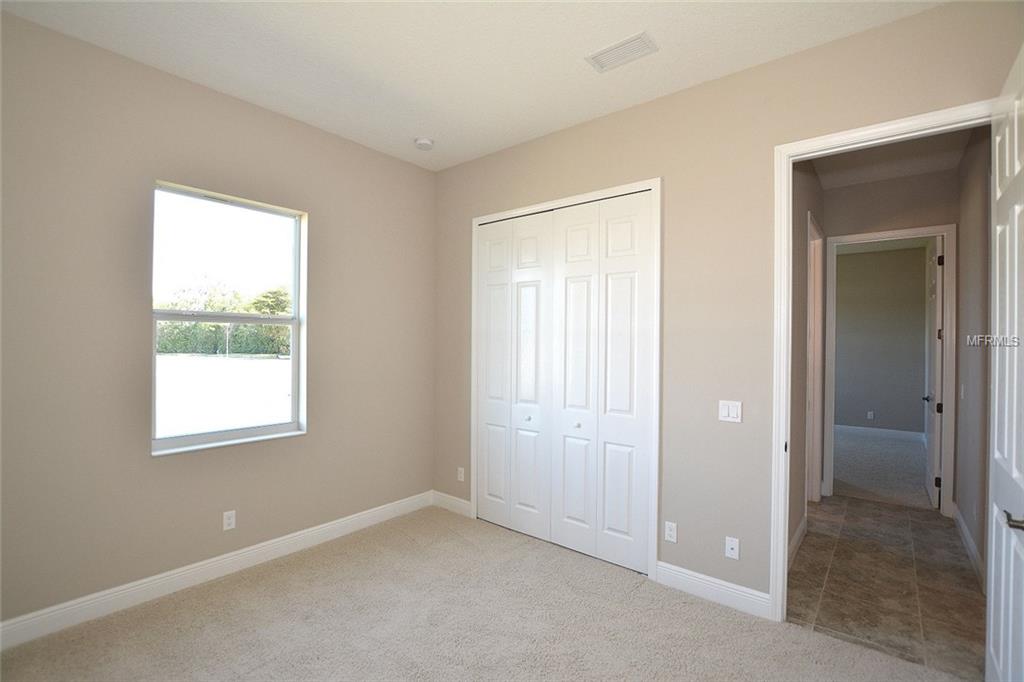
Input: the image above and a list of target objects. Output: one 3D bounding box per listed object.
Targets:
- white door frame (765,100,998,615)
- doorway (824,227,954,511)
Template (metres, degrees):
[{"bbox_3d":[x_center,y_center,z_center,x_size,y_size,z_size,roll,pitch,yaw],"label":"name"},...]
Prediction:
[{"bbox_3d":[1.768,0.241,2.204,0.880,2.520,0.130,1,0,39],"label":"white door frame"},{"bbox_3d":[3.476,0.266,4.229,0.915,2.520,0.130,1,0,39],"label":"doorway"}]

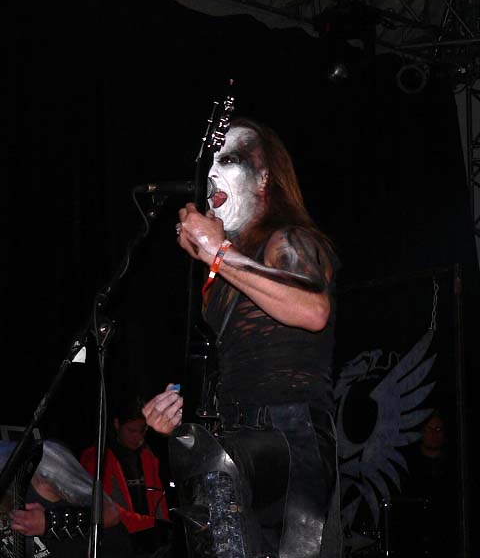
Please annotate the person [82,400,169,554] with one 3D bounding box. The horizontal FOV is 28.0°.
[{"bbox_3d":[-0.625,1.404,4.886,0.540,1.600,0.420,9,-17,-25],"label":"person"}]

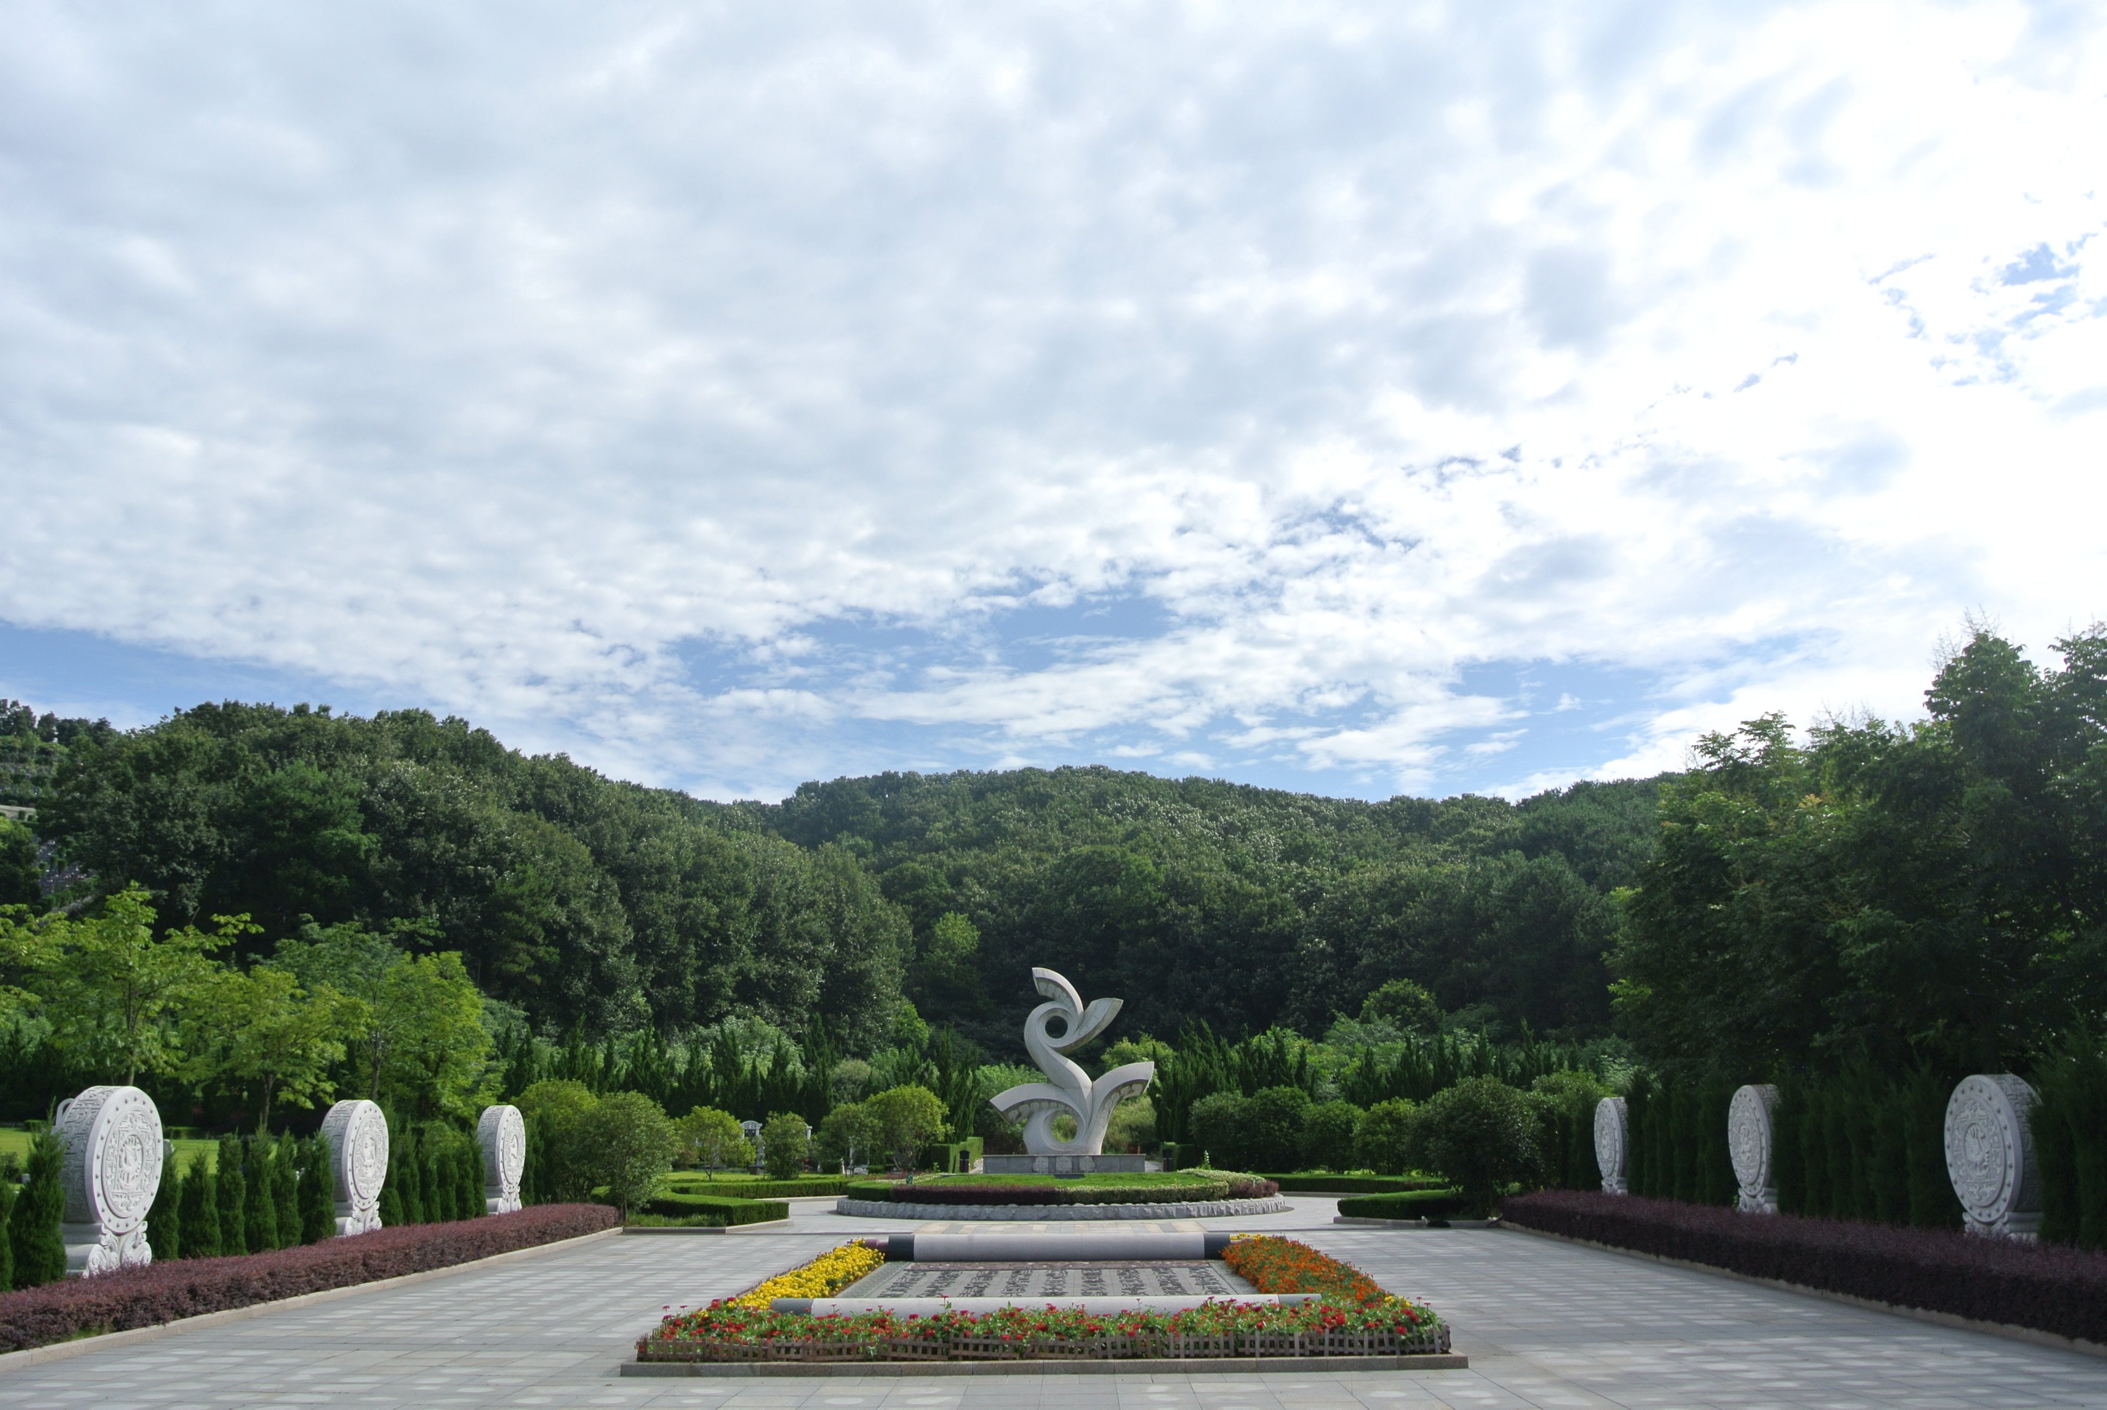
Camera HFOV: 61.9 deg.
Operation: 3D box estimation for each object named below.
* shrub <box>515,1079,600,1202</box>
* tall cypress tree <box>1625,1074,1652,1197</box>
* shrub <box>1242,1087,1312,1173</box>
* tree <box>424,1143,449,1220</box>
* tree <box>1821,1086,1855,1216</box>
[{"bbox_3d":[-10.279,9.115,36.339,2.024,2.672,2.024,0,-14,0],"label":"shrub"},{"bbox_3d":[9.450,7.211,28.427,0.487,2.402,0.487,-1,-14,0],"label":"tall cypress tree"},{"bbox_3d":[7.301,13.836,57.120,2.352,2.856,2.352,-1,-14,0],"label":"shrub"},{"bbox_3d":[-9.396,7.389,26.686,0.403,1.546,0.403,-1,-14,0],"label":"tree"},{"bbox_3d":[9.307,5.601,20.858,0.420,2.100,0.420,0,-14,0],"label":"tree"}]

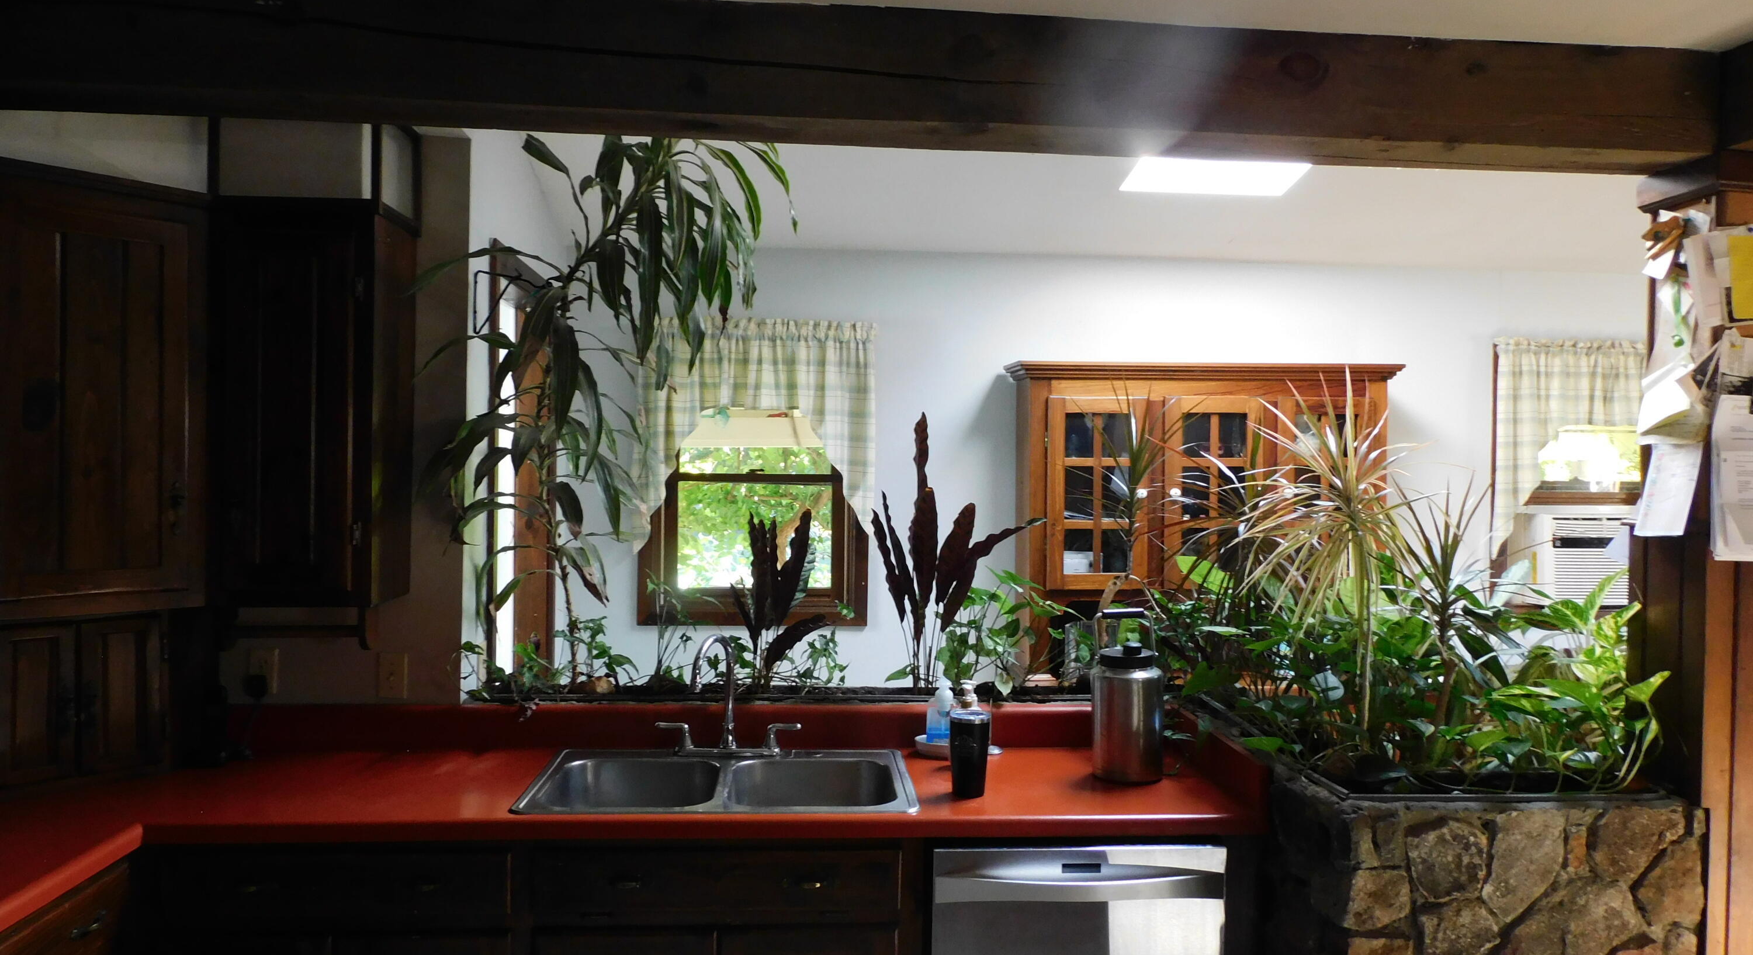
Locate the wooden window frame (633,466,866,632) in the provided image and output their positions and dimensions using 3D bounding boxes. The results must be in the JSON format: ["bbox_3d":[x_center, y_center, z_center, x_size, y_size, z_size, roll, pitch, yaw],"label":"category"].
[{"bbox_3d":[-0.475,-0.001,4.699,0.883,1.147,0.100,1,1,-4],"label":"wooden window frame"}]

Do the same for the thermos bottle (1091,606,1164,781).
[{"bbox_3d":[0.592,0.500,2.847,0.170,0.394,0.160,1,1,-4],"label":"thermos bottle"}]

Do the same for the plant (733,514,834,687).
[{"bbox_3d":[-0.248,0.324,3.194,0.269,0.479,0.280,1,1,-4],"label":"plant"}]

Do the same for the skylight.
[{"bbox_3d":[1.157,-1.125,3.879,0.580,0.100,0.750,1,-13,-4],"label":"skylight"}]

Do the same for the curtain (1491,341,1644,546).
[{"bbox_3d":[2.873,-0.125,4.838,0.882,0.837,0.090,1,1,-4],"label":"curtain"}]

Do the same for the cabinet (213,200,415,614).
[{"bbox_3d":[-1.291,-0.166,2.818,0.347,0.891,0.310,1,1,-4],"label":"cabinet"}]

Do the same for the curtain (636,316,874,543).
[{"bbox_3d":[-0.452,-0.186,4.613,0.910,0.825,0.090,1,1,-4],"label":"curtain"}]

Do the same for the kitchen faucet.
[{"bbox_3d":[-0.355,0.523,2.888,0.354,0.300,0.220,1,1,-4],"label":"kitchen faucet"}]

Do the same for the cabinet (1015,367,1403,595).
[{"bbox_3d":[1.233,0.013,4.624,1.425,0.871,0.340,1,1,-4],"label":"cabinet"}]

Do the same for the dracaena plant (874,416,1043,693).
[{"bbox_3d":[0.214,0.198,3.224,0.461,0.727,0.400,1,1,-4],"label":"dracaena plant"}]

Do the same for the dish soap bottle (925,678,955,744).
[{"bbox_3d":[0.165,0.581,3.024,0.084,0.177,0.060,1,1,-4],"label":"dish soap bottle"}]

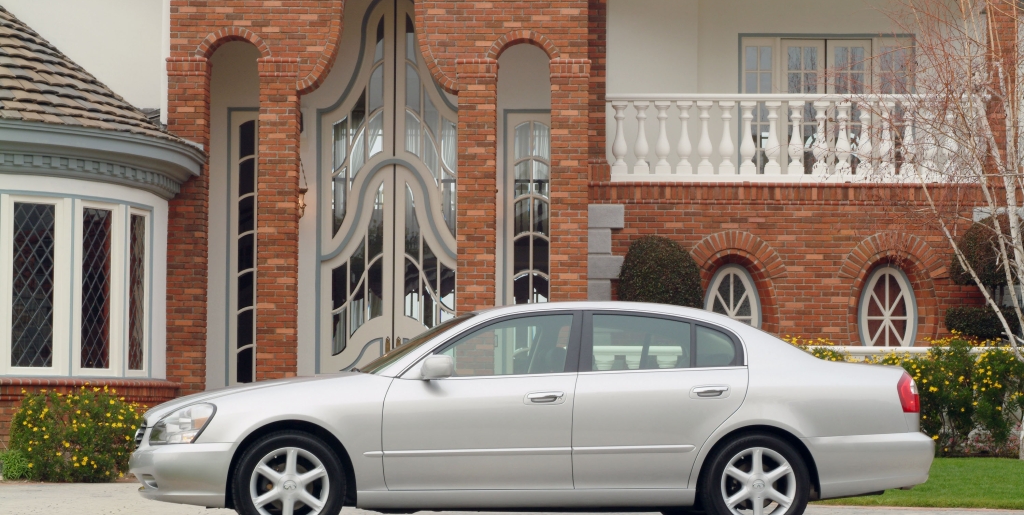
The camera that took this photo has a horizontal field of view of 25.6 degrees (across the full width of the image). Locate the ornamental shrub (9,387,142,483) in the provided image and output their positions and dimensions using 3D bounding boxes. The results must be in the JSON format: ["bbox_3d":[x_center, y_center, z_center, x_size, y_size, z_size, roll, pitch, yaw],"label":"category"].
[{"bbox_3d":[-4.140,1.705,21.894,1.316,0.914,0.850,0,-3,2],"label":"ornamental shrub"}]

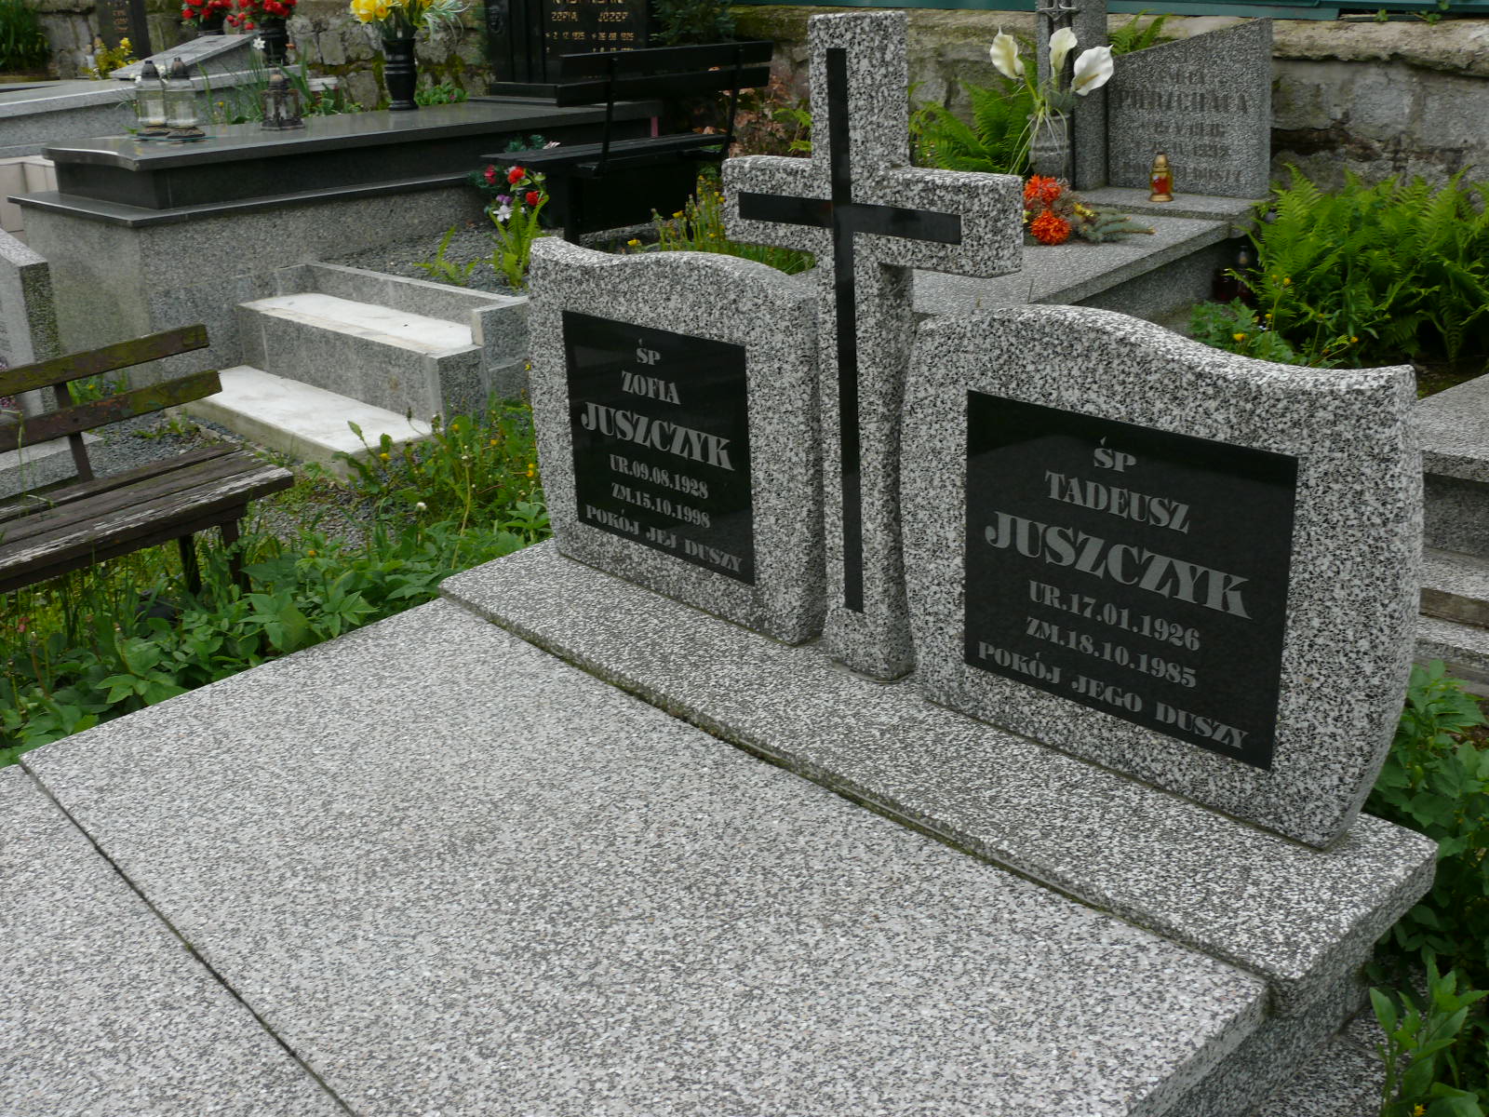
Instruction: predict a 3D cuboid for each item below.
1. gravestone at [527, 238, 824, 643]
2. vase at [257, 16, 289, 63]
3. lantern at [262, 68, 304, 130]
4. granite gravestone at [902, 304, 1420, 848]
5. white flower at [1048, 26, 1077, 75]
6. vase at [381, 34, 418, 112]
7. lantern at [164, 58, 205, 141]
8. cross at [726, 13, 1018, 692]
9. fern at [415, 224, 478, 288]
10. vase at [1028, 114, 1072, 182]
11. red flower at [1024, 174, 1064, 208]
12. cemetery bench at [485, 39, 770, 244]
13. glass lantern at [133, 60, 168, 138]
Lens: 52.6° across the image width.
[{"bbox_3d":[-0.107,-0.218,2.539,0.090,0.605,0.725,-20,26,-37],"label":"gravestone"},{"bbox_3d":[-2.407,-2.651,7.700,0.145,0.240,0.145,-20,26,-37],"label":"vase"},{"bbox_3d":[-1.702,-1.687,5.550,0.145,0.210,0.145,-22,28,-38],"label":"lantern"},{"bbox_3d":[0.485,-0.011,1.895,0.061,0.594,0.716,-21,27,-38],"label":"granite gravestone"},{"bbox_3d":[1.162,-1.853,5.500,0.100,0.165,0.100,-22,28,-38],"label":"white flower"},{"bbox_3d":[-1.510,-2.124,6.600,0.148,0.305,0.148,-20,26,-37],"label":"vase"},{"bbox_3d":[-2.223,-1.823,5.970,0.140,0.305,0.140,-20,26,-37],"label":"lantern"},{"bbox_3d":[0.189,-0.306,2.339,0.091,1.014,0.523,-20,27,-39],"label":"cross"},{"bbox_3d":[-0.914,-0.928,4.620,0.200,0.180,0.210,-20,26,-37],"label":"fern"},{"bbox_3d":[1.146,-1.526,5.650,0.155,0.290,0.155,-3,21,1],"label":"vase"},{"bbox_3d":[0.834,-1.024,4.200,0.110,0.095,0.115,-4,20,1],"label":"red flower"},{"bbox_3d":[-0.425,-1.511,5.598,1.000,0.750,0.470,-20,26,-37],"label":"cemetery bench"},{"bbox_3d":[-2.146,-1.663,5.450,0.125,0.262,0.125,-22,28,-38],"label":"glass lantern"}]

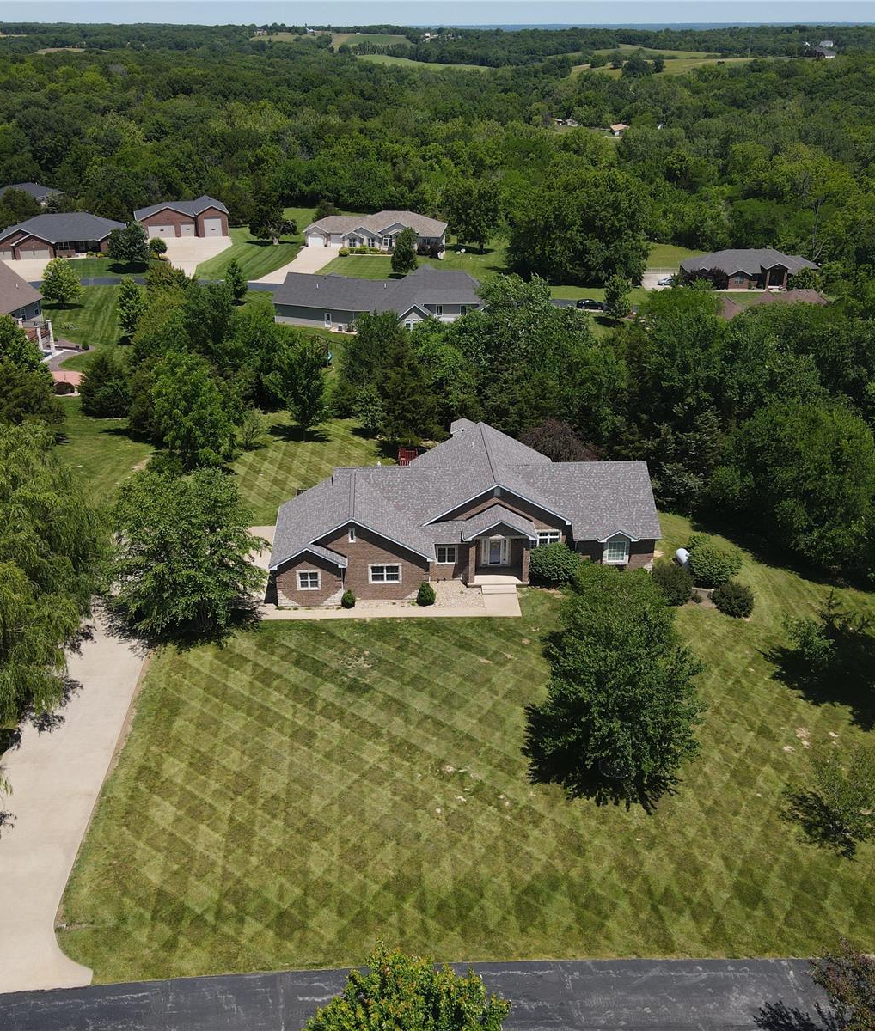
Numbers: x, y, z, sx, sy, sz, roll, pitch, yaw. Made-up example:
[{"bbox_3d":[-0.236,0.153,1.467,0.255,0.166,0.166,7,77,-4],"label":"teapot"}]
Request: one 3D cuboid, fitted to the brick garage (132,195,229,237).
[{"bbox_3d":[-48.070,-55.970,179.240,16.600,5.700,11.500,-8,29,-15],"label":"brick garage"}]

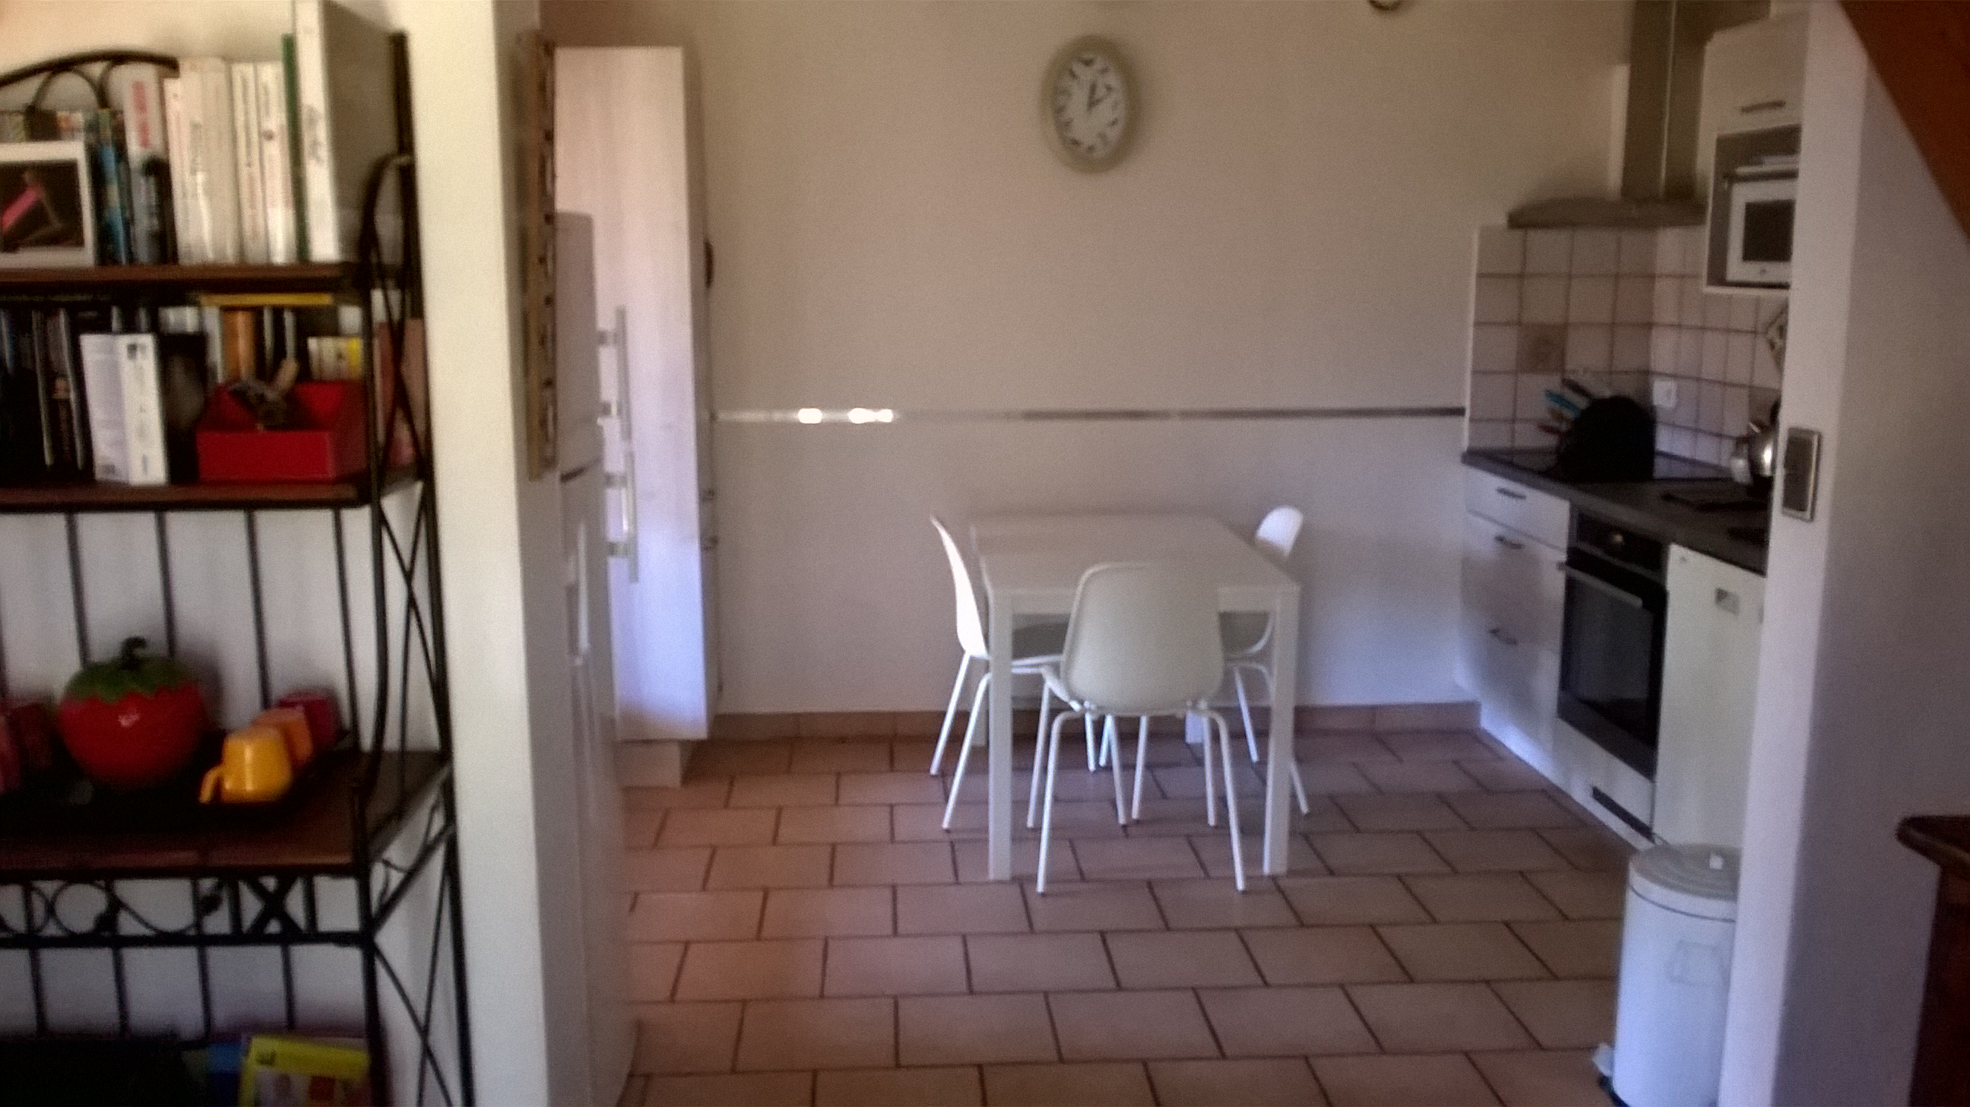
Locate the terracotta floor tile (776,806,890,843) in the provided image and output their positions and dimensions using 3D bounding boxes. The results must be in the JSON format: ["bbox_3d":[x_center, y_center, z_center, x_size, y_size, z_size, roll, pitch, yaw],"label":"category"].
[{"bbox_3d":[-0.415,0.762,4.514,0.310,0.012,0.308,-1,10,-3],"label":"terracotta floor tile"}]

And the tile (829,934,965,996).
[{"bbox_3d":[-0.192,0.905,3.536,0.305,0.012,0.301,-1,10,-3],"label":"tile"}]

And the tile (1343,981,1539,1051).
[{"bbox_3d":[0.925,0.946,3.293,0.305,0.012,0.305,-1,10,-3],"label":"tile"}]

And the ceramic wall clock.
[{"bbox_3d":[0.322,-1.387,5.000,0.284,0.405,0.040,-1,10,-4],"label":"ceramic wall clock"}]

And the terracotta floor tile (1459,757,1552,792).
[{"bbox_3d":[1.620,0.677,4.889,0.309,0.012,0.304,-1,10,-3],"label":"terracotta floor tile"}]

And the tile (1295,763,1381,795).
[{"bbox_3d":[0.989,0.684,4.854,0.309,0.012,0.304,-1,10,-3],"label":"tile"}]

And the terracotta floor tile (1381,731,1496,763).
[{"bbox_3d":[1.438,0.621,5.145,0.305,0.012,0.301,-1,10,-3],"label":"terracotta floor tile"}]

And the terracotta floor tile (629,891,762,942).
[{"bbox_3d":[-0.692,0.872,3.878,0.310,0.012,0.308,-1,10,-3],"label":"terracotta floor tile"}]

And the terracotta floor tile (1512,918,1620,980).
[{"bbox_3d":[1.380,0.891,3.641,0.302,0.012,0.302,-1,10,-3],"label":"terracotta floor tile"}]

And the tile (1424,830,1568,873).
[{"bbox_3d":[1.336,0.781,4.228,0.305,0.012,0.301,-1,10,-3],"label":"tile"}]

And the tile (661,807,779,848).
[{"bbox_3d":[-0.723,0.755,4.439,0.302,0.012,0.302,-1,10,-3],"label":"tile"}]

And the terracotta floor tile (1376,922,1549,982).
[{"bbox_3d":[1.064,0.893,3.612,0.305,0.012,0.305,-1,10,-3],"label":"terracotta floor tile"}]

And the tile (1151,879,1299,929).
[{"bbox_3d":[0.574,0.847,3.901,0.302,0.012,0.302,-1,10,-3],"label":"tile"}]

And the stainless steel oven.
[{"bbox_3d":[1.909,0.221,4.302,0.570,0.600,0.595,-1,10,-3],"label":"stainless steel oven"}]

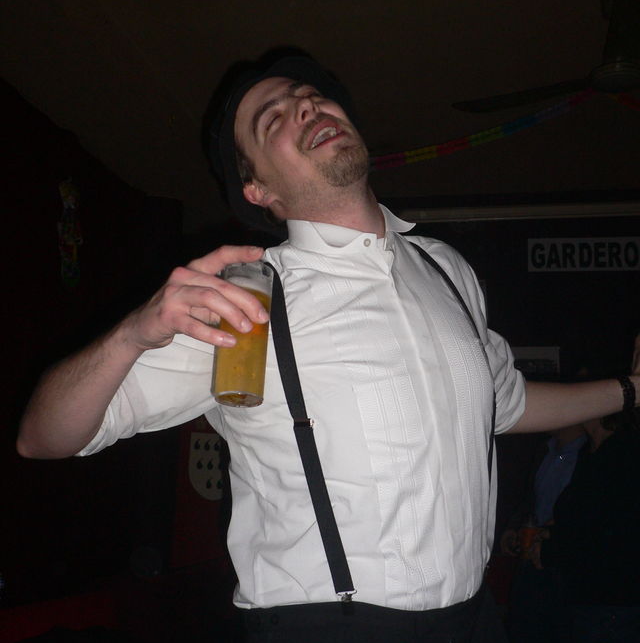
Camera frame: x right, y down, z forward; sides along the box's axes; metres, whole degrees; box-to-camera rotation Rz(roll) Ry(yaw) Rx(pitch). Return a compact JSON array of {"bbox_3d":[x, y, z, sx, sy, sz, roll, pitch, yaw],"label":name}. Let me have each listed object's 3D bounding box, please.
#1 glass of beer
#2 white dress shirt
[{"bbox_3d":[-0.083,0.015,0.945,0.057,0.150,0.057,4,-17,0],"label":"glass of beer"},{"bbox_3d":[0.042,0.120,1.160,0.660,0.530,0.340,16,-27,-35],"label":"white dress shirt"}]

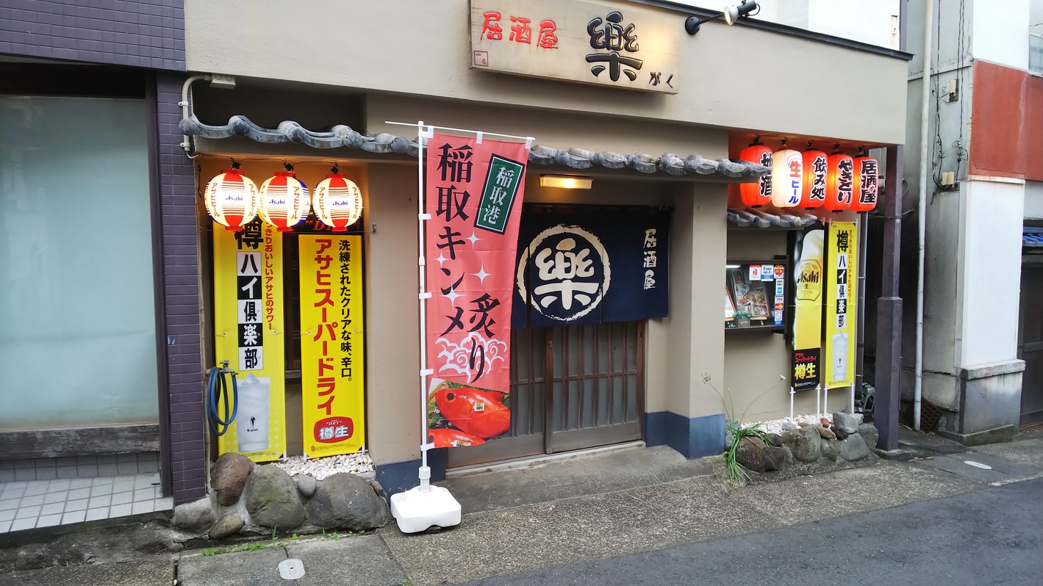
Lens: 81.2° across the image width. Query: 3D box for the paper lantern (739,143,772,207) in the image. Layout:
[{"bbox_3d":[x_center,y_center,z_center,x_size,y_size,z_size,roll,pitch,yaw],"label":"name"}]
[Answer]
[{"bbox_3d":[1.952,-0.986,5.060,0.253,0.550,0.253,-1,3,-18],"label":"paper lantern"}]

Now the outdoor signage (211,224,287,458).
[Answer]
[{"bbox_3d":[-1.691,0.259,3.770,0.394,1.596,0.030,-1,4,-22],"label":"outdoor signage"}]

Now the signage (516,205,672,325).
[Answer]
[{"bbox_3d":[0.318,-0.199,4.278,1.740,0.830,0.050,-2,3,-23],"label":"signage"}]

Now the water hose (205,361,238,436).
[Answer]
[{"bbox_3d":[-1.571,0.570,3.200,0.155,0.370,0.100,-2,3,-23],"label":"water hose"}]

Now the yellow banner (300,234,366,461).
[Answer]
[{"bbox_3d":[-1.197,0.335,3.845,0.370,1.400,0.030,-2,4,-23],"label":"yellow banner"}]

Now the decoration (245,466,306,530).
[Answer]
[{"bbox_3d":[-1.351,1.112,3.336,0.285,0.285,0.270,-2,3,-23],"label":"decoration"}]

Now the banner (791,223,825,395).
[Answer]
[{"bbox_3d":[2.741,0.133,5.813,0.389,1.596,0.030,-2,4,-25],"label":"banner"}]

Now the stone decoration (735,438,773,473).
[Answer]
[{"bbox_3d":[1.769,1.236,4.625,0.280,0.260,0.220,-2,4,-23],"label":"stone decoration"}]

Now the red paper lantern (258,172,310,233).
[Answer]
[{"bbox_3d":[-1.402,-0.543,3.603,0.283,0.348,0.283,-1,3,-14],"label":"red paper lantern"}]

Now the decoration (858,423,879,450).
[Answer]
[{"bbox_3d":[2.955,1.228,5.196,0.200,0.205,0.210,-2,3,-23],"label":"decoration"}]

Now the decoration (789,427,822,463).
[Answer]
[{"bbox_3d":[2.257,1.207,4.835,0.240,0.265,0.220,-2,4,-23],"label":"decoration"}]

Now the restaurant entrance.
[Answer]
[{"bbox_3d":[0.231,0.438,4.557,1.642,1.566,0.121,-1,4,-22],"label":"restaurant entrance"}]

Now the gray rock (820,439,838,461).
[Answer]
[{"bbox_3d":[2.615,1.340,5.172,0.131,0.157,0.141,-1,4,-22],"label":"gray rock"}]

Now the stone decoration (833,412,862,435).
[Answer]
[{"bbox_3d":[2.775,1.112,5.173,0.220,0.180,0.200,-2,4,-23],"label":"stone decoration"}]

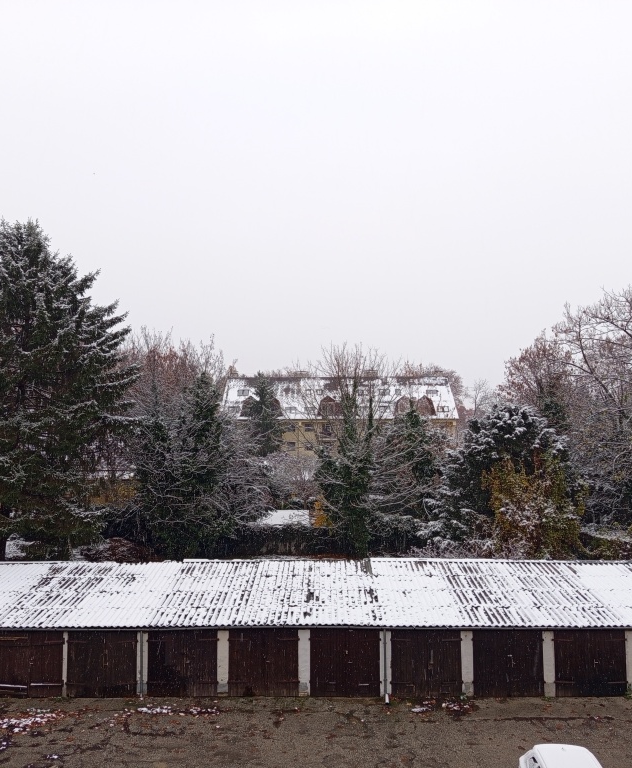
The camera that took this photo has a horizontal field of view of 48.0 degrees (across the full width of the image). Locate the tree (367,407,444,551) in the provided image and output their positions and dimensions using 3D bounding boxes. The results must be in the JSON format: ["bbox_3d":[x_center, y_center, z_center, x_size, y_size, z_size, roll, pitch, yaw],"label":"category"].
[{"bbox_3d":[5.532,6.115,43.692,4.800,9.460,4.800,0,-4,0],"label":"tree"}]

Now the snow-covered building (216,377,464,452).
[{"bbox_3d":[3.557,7.133,109.267,34.780,16.620,13.000,0,-4,2],"label":"snow-covered building"}]

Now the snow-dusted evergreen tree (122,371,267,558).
[{"bbox_3d":[-6.813,4.930,39.765,8.060,11.410,7.200,0,-4,0],"label":"snow-dusted evergreen tree"}]

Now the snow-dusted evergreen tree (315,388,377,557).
[{"bbox_3d":[1.703,5.458,40.730,3.560,10.420,3.560,0,-4,0],"label":"snow-dusted evergreen tree"}]

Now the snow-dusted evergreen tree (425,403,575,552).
[{"bbox_3d":[10.562,5.844,40.702,8.600,9.570,7.800,0,-4,0],"label":"snow-dusted evergreen tree"}]

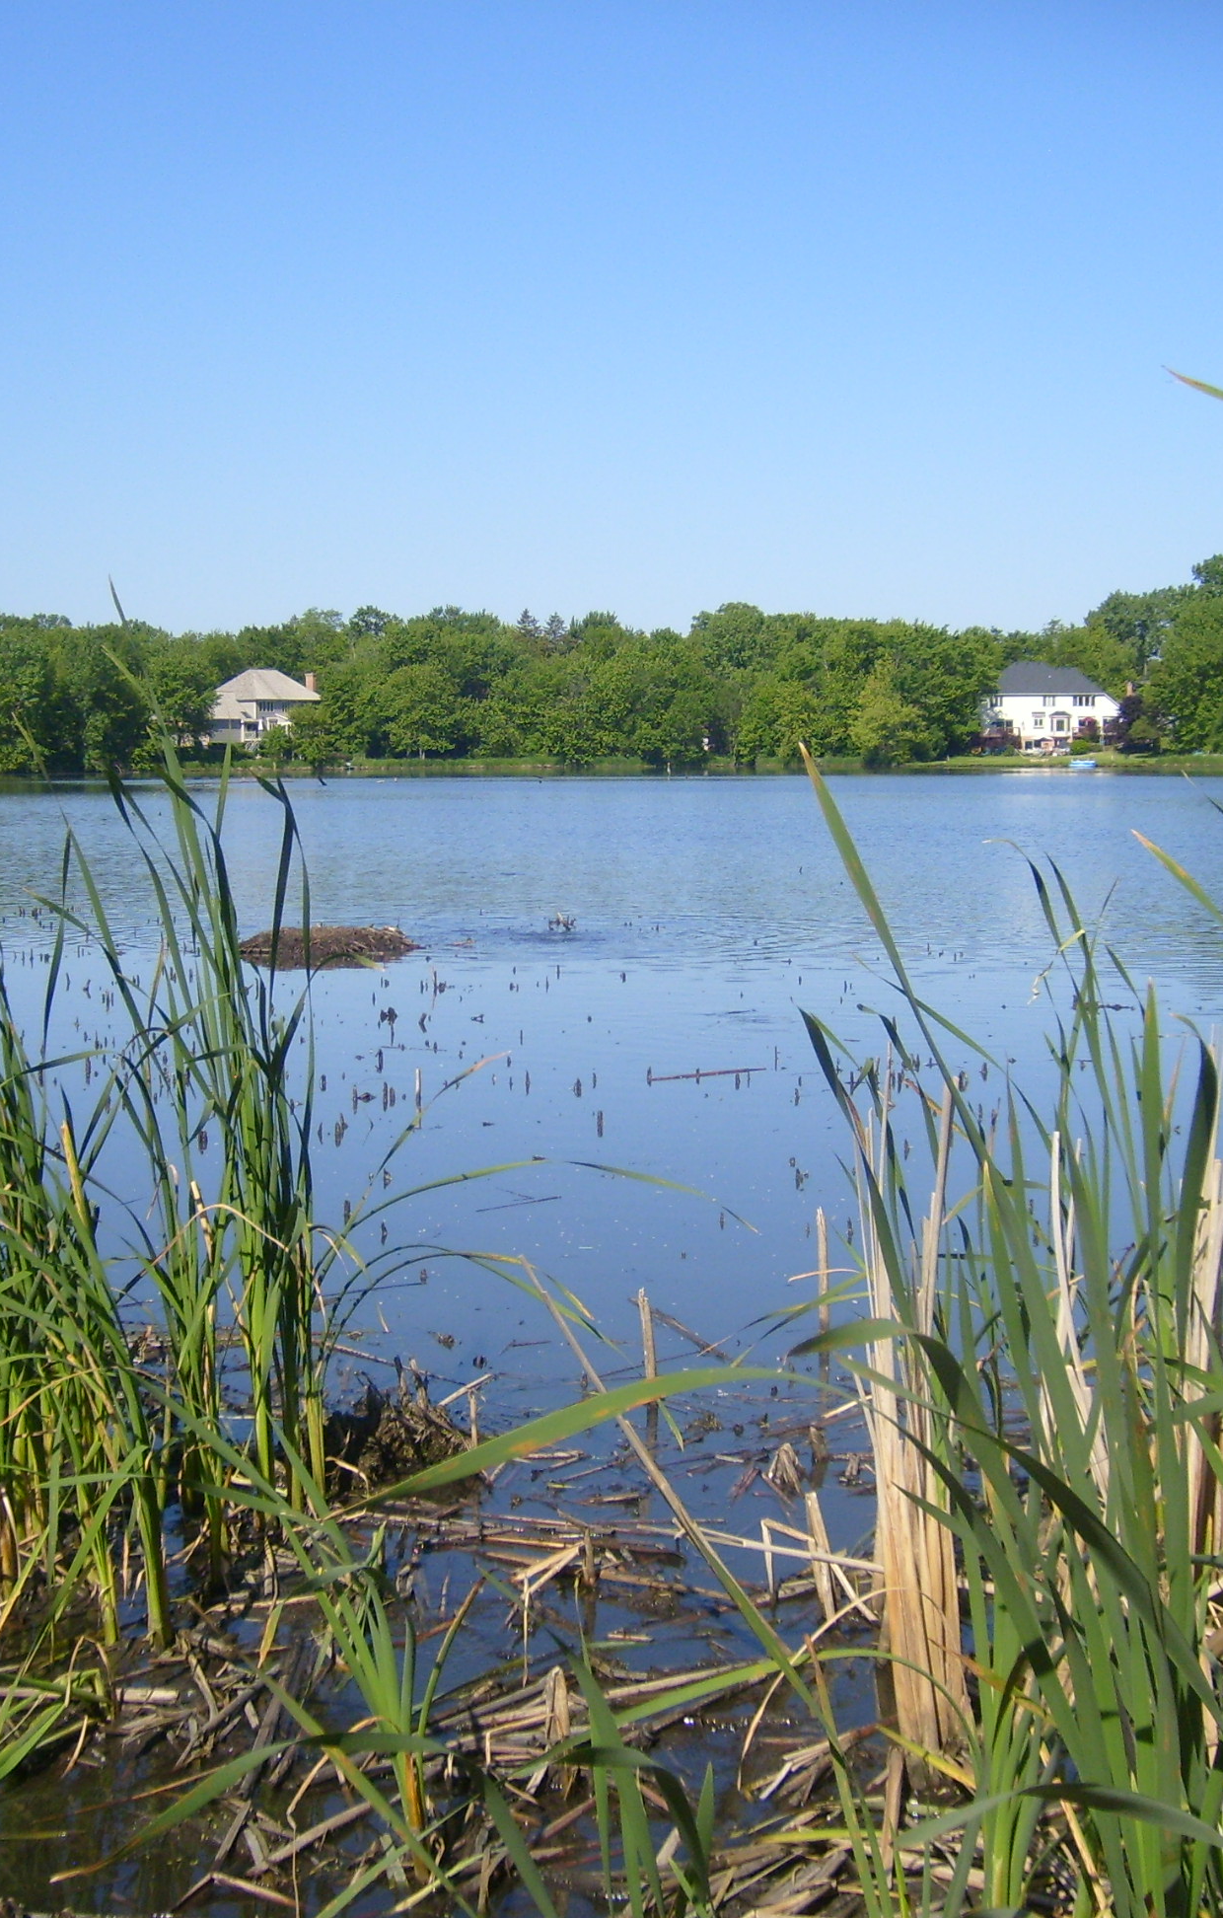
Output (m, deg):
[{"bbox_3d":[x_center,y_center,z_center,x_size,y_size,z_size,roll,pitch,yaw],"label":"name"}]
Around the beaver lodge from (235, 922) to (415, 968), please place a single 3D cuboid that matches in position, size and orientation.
[{"bbox_3d":[-2.537,-0.170,23.200,1.620,0.260,1.300,0,4,0],"label":"beaver lodge"}]

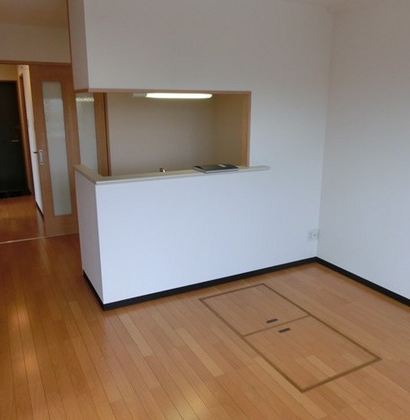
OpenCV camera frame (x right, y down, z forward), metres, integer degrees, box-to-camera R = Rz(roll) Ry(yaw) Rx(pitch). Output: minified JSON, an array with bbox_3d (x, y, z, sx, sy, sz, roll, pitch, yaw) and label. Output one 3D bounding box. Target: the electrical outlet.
[{"bbox_3d":[1.074,0.251,4.004,0.120,0.120,0.018,-7,16,-26],"label":"electrical outlet"}]

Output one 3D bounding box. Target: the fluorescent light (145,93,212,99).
[{"bbox_3d":[-0.205,-0.942,3.329,0.593,0.055,0.090,-7,16,-26],"label":"fluorescent light"}]

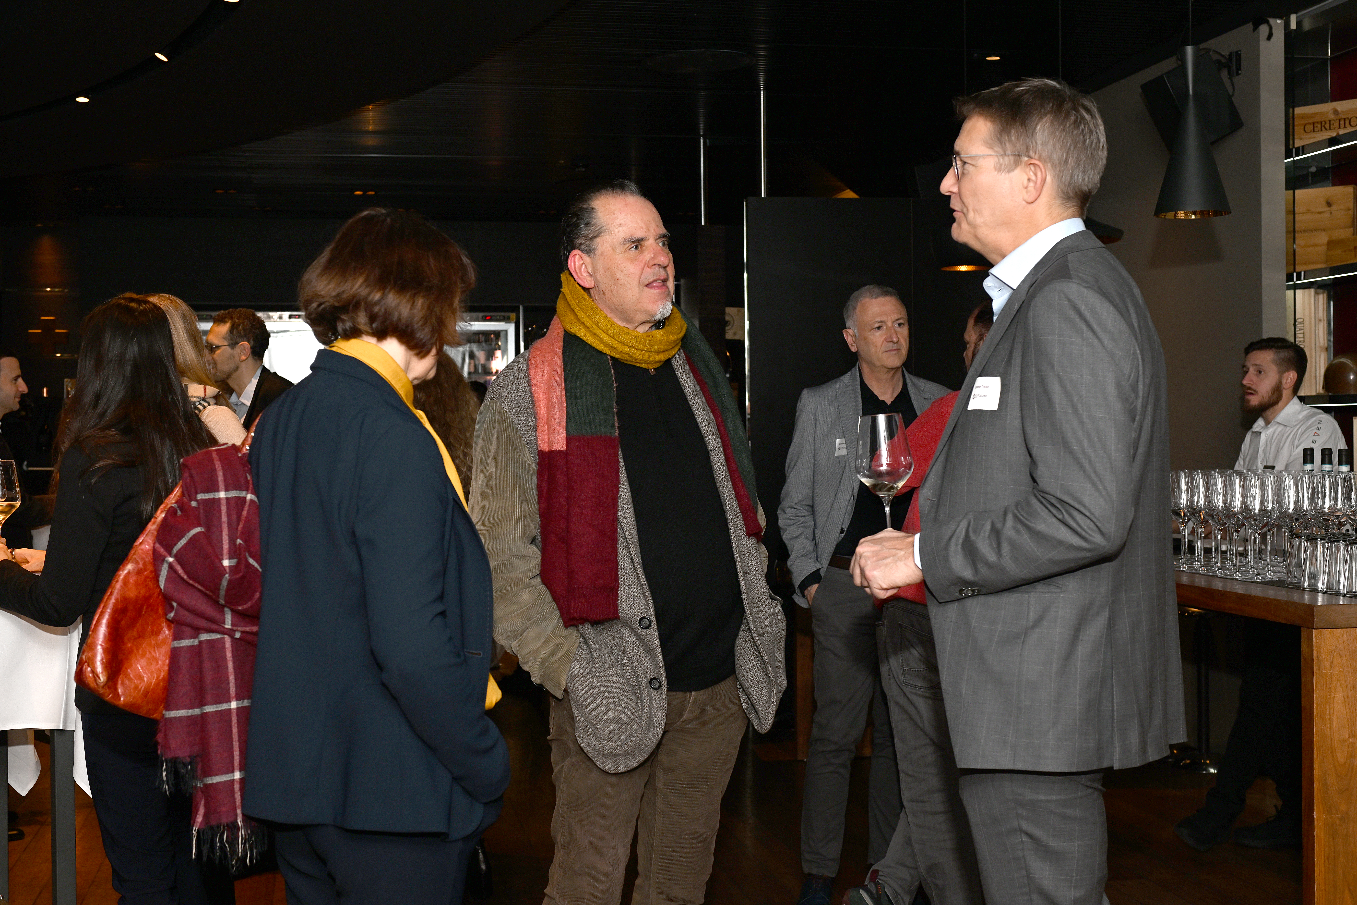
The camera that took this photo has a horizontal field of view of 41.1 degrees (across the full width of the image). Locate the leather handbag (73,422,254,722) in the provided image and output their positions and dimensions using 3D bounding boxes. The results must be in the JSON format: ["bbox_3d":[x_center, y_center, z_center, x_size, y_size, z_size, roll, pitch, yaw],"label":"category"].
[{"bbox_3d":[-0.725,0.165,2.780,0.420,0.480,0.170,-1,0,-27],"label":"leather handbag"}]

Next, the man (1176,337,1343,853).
[{"bbox_3d":[1.920,0.460,5.970,0.520,1.690,0.490,-1,0,-23],"label":"man"}]

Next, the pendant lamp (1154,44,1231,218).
[{"bbox_3d":[1.312,-0.822,4.620,0.190,0.425,0.190,-1,0,0],"label":"pendant lamp"}]

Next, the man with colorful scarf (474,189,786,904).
[{"bbox_3d":[-0.088,0.443,3.000,0.560,1.780,0.370,-1,0,-27],"label":"man with colorful scarf"}]

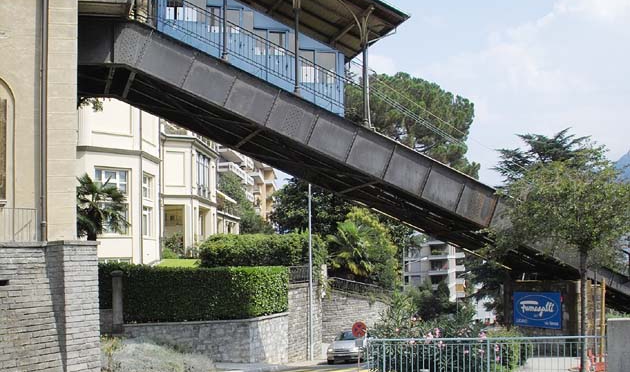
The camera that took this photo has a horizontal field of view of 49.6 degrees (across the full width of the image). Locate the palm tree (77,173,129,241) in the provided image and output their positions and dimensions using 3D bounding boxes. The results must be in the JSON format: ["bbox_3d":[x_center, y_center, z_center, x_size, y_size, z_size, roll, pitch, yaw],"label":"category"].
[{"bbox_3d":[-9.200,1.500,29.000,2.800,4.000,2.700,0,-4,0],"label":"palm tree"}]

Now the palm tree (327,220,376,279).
[{"bbox_3d":[2.000,3.750,38.000,2.700,3.800,2.600,0,-4,0],"label":"palm tree"}]

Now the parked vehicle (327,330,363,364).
[{"bbox_3d":[1.950,7.250,31.800,1.700,1.430,4.100,-1,-4,19],"label":"parked vehicle"}]

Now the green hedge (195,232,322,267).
[{"bbox_3d":[-2.350,3.200,32.000,6.000,1.900,1.800,0,-4,-6],"label":"green hedge"}]

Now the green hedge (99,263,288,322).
[{"bbox_3d":[-4.430,4.260,26.940,8.000,2.100,2.100,2,-5,-26],"label":"green hedge"}]

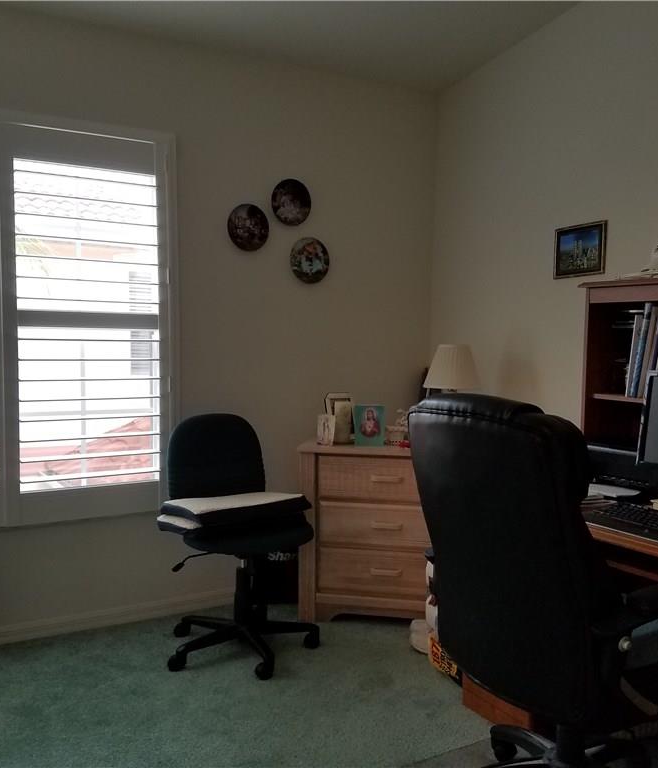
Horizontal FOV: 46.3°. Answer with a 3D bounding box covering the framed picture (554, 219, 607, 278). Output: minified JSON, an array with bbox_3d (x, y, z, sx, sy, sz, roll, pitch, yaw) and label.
[{"bbox_3d":[1.064,-0.564,3.253,0.020,0.211,0.280,-1,4,-29],"label":"framed picture"}]

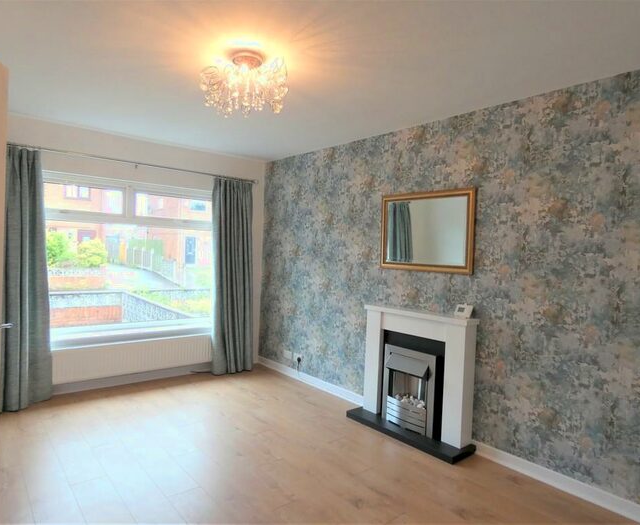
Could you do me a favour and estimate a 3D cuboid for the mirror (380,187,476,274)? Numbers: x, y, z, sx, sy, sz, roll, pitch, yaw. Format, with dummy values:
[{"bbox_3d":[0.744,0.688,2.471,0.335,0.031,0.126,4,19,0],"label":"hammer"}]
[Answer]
[{"bbox_3d":[0.824,-0.239,3.194,0.039,0.619,0.838,1,1,-41],"label":"mirror"}]

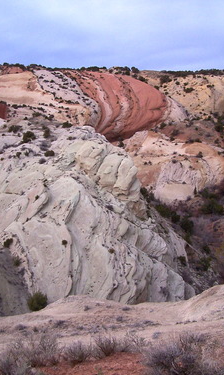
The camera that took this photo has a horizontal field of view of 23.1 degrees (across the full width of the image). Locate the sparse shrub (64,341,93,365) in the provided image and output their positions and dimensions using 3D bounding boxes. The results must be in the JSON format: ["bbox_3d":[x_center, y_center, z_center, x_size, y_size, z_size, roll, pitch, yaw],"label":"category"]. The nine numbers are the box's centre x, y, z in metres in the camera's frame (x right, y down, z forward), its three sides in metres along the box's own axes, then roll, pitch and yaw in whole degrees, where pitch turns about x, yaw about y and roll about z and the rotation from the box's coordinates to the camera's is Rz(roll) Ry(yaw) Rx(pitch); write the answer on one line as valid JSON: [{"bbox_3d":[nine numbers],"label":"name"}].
[{"bbox_3d":[-0.470,2.315,7.700,0.393,0.287,0.334,0,5,0],"label":"sparse shrub"}]

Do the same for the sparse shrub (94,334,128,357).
[{"bbox_3d":[-0.007,2.360,8.200,0.508,0.264,0.432,0,5,0],"label":"sparse shrub"}]

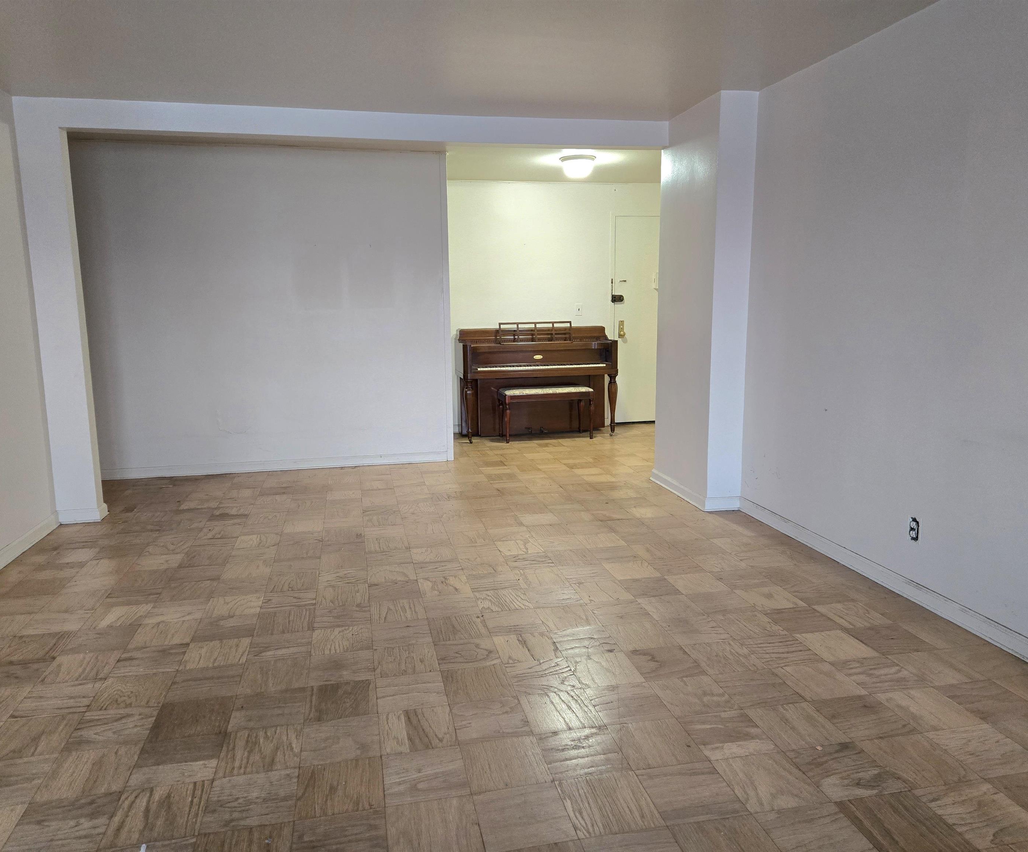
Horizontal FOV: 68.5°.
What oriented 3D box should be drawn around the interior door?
[{"bbox_3d":[1.489,-1.082,7.794,0.914,2.082,0.045,-3,10,-12],"label":"interior door"}]

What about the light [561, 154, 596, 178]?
[{"bbox_3d":[0.512,-2.062,5.997,0.291,0.179,0.291,-1,10,0],"label":"light"}]

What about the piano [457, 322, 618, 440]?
[{"bbox_3d":[0.214,-0.443,7.215,1.473,1.077,0.558,-3,10,-12],"label":"piano"}]

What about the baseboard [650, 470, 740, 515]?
[{"bbox_3d":[1.184,0.409,5.061,0.228,0.087,0.912,-3,10,-12],"label":"baseboard"}]

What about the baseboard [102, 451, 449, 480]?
[{"bbox_3d":[-1.807,0.309,5.876,2.594,0.083,0.018,-3,10,-12],"label":"baseboard"}]

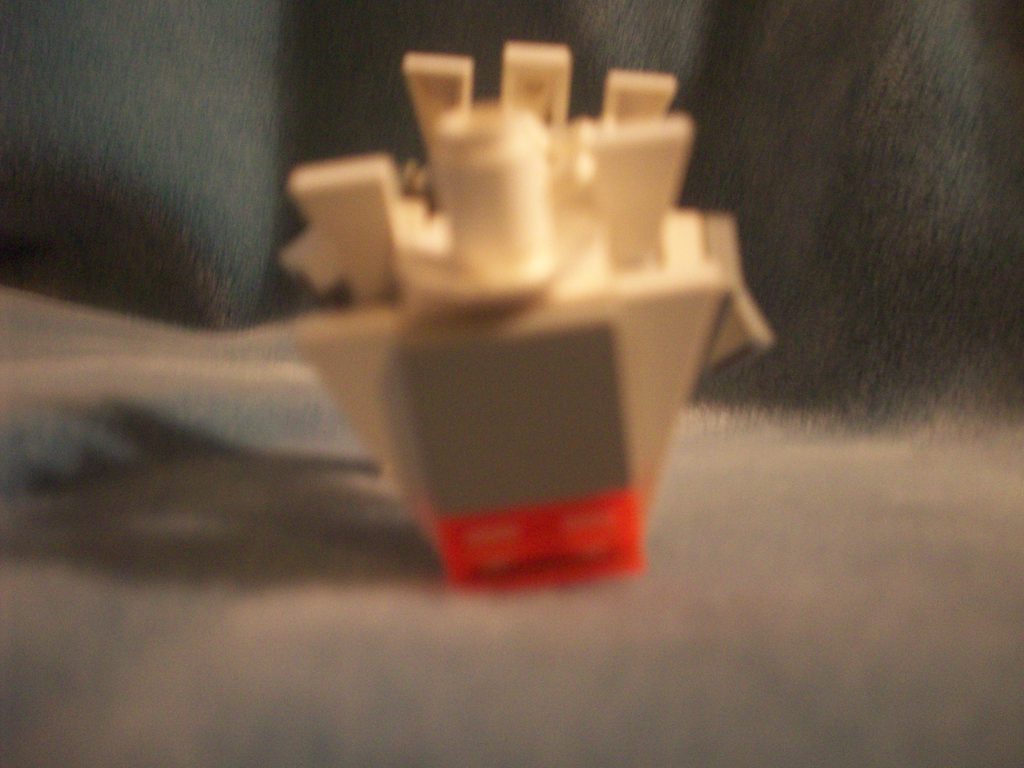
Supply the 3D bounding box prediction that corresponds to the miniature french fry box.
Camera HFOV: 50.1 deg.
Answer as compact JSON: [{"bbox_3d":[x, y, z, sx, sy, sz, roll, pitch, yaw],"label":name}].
[{"bbox_3d":[0.003,-0.011,0.145,0.061,0.060,0.049,-5,23,5],"label":"miniature french fry box"}]

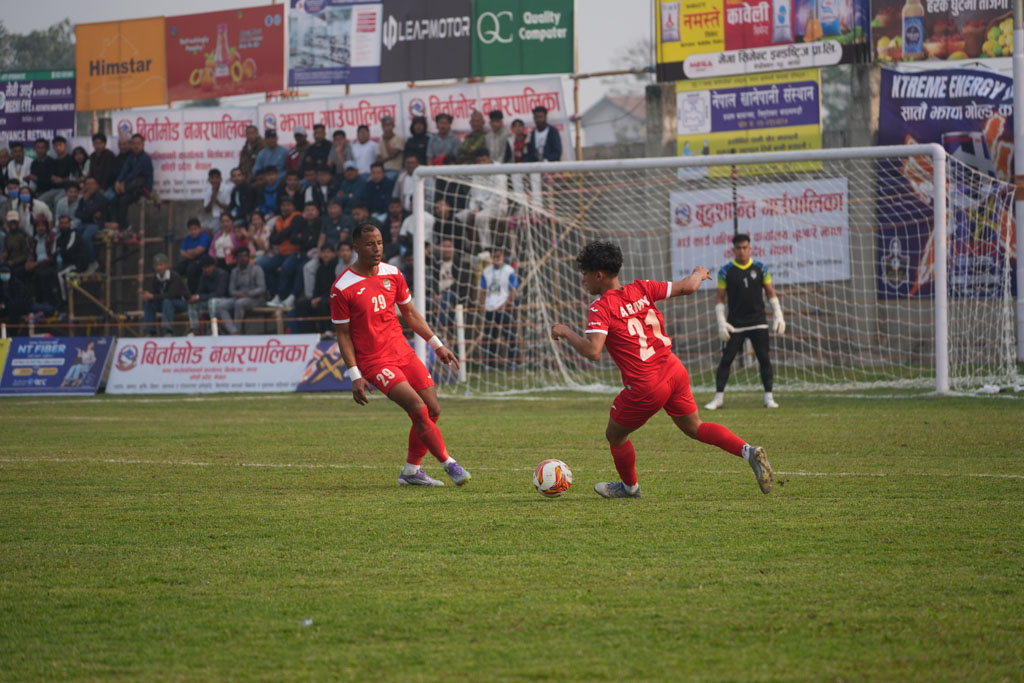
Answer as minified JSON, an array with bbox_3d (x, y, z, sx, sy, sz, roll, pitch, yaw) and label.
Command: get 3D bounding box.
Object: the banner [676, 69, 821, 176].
[{"bbox_3d":[3.196,-2.920,73.500,0.050,1.330,2.650,-2,1,-42],"label":"banner"}]

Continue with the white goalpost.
[{"bbox_3d":[2.170,-0.714,58.272,7.560,2.560,1.600,0,1,44],"label":"white goalpost"}]

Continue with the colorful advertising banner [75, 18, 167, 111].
[{"bbox_3d":[-5.691,-4.025,79.500,0.060,1.250,1.950,-2,1,-42],"label":"colorful advertising banner"}]

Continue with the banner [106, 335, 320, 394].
[{"bbox_3d":[-3.649,0.282,66.000,3.500,0.740,0.060,0,-21,44],"label":"banner"}]

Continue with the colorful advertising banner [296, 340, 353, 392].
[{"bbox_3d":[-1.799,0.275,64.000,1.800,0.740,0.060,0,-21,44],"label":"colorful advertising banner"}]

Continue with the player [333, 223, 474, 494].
[{"bbox_3d":[-0.682,0.079,33.400,0.800,1.610,0.580,-1,1,-25],"label":"player"}]

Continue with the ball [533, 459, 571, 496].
[{"bbox_3d":[0.232,0.777,31.100,0.220,0.220,0.220,-1,1,0],"label":"ball"}]

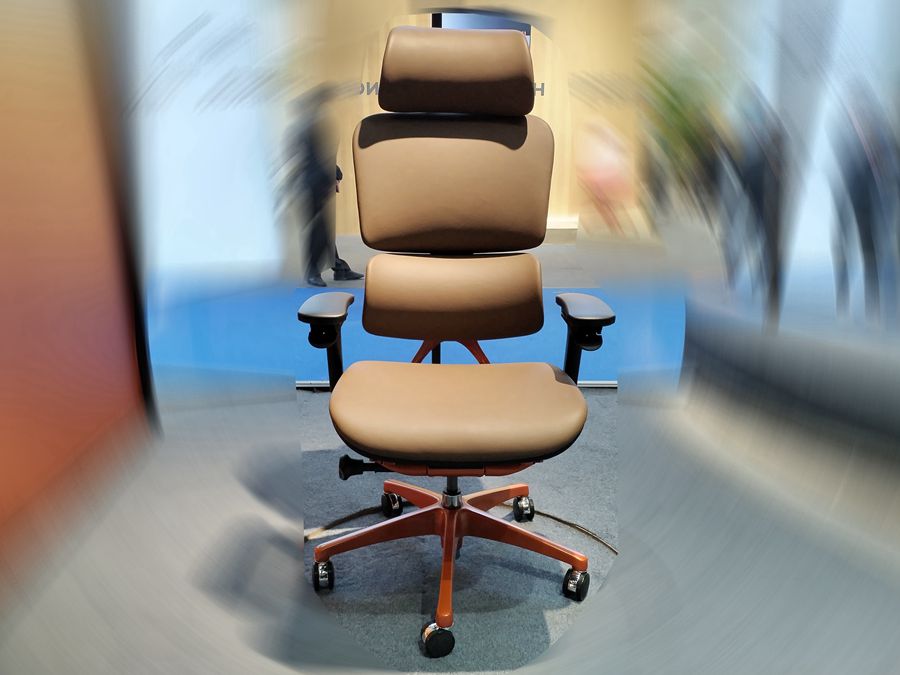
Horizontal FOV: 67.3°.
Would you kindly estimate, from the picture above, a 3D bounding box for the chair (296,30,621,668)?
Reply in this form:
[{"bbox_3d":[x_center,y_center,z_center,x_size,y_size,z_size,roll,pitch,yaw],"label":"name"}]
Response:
[{"bbox_3d":[0.014,-0.051,1.510,0.669,1.273,0.698,0,14,-2],"label":"chair"}]

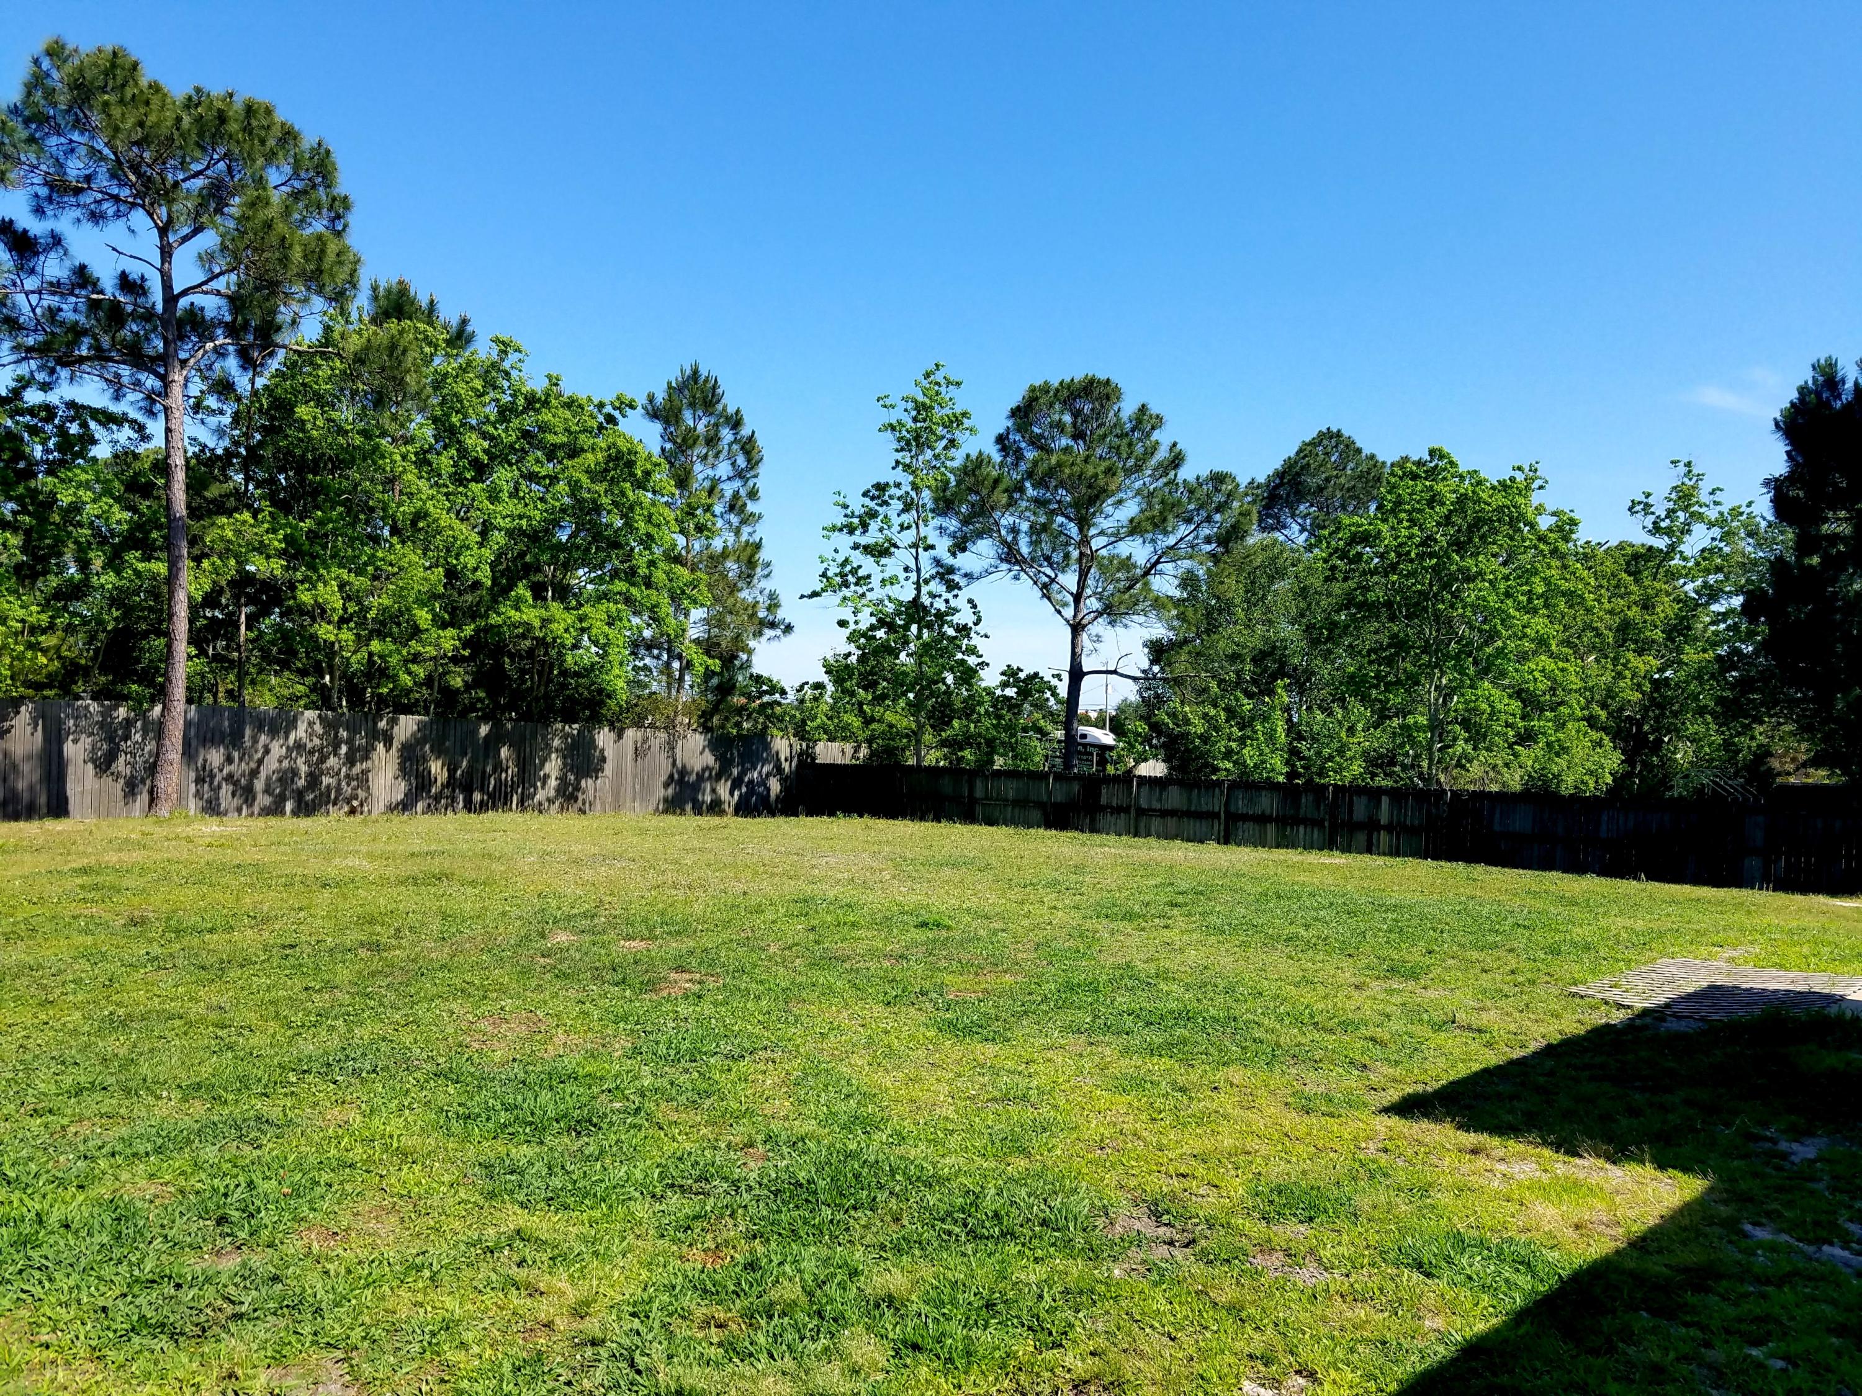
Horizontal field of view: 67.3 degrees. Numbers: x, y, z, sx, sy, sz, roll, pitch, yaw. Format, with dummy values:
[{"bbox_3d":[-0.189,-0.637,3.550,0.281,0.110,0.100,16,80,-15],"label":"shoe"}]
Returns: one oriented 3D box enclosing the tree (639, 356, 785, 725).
[{"bbox_3d":[-6.621,-3.283,40.720,4.800,13.020,4.700,1,-2,-9],"label":"tree"}]

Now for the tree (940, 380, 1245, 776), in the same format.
[{"bbox_3d":[4.185,-2.614,36.746,8.000,11.830,7.600,1,-2,6],"label":"tree"}]

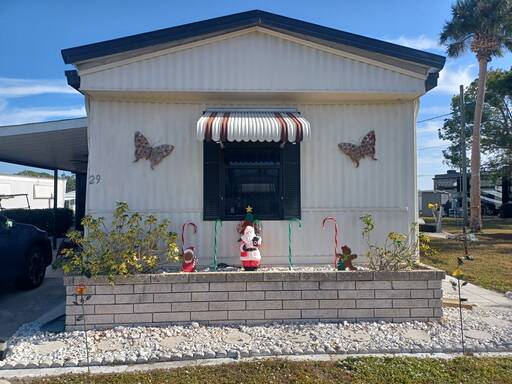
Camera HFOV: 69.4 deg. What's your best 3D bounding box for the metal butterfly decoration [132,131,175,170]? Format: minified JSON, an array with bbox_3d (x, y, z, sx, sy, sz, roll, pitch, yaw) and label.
[{"bbox_3d":[-1.330,-0.504,4.649,0.510,0.390,0.050,21,-4,-1],"label":"metal butterfly decoration"}]

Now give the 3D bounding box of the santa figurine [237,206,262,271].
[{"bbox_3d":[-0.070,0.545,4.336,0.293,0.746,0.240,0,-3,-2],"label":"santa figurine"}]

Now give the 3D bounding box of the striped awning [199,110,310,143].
[{"bbox_3d":[-0.034,-0.807,4.389,1.220,0.584,0.720,0,-3,-2],"label":"striped awning"}]

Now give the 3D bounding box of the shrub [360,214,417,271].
[{"bbox_3d":[1.601,0.615,4.459,0.667,0.659,0.480,0,-3,-2],"label":"shrub"}]

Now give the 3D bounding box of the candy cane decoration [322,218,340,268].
[{"bbox_3d":[0.898,0.605,4.411,0.199,0.622,0.035,0,-3,-2],"label":"candy cane decoration"}]

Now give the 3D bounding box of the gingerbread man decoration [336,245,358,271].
[{"bbox_3d":[1.042,0.747,4.232,0.245,0.295,0.080,0,-3,-2],"label":"gingerbread man decoration"}]

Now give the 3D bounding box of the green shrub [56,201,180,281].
[{"bbox_3d":[-1.548,0.567,4.194,1.320,0.868,0.700,0,-3,-2],"label":"green shrub"}]

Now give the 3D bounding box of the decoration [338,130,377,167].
[{"bbox_3d":[1.345,-0.539,4.760,0.485,0.380,0.050,-21,-2,-3],"label":"decoration"}]

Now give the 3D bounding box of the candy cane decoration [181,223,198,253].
[{"bbox_3d":[-0.778,0.634,4.342,0.181,0.536,0.035,0,-3,-2],"label":"candy cane decoration"}]

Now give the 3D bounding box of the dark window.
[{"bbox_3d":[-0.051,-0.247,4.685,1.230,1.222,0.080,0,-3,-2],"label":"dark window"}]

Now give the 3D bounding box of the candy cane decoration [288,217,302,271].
[{"bbox_3d":[0.463,0.615,4.333,0.153,0.605,0.035,0,-3,-2],"label":"candy cane decoration"}]

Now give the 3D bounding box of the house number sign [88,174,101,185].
[{"bbox_3d":[-2.015,-0.153,4.620,0.141,0.119,0.020,0,-3,-2],"label":"house number sign"}]

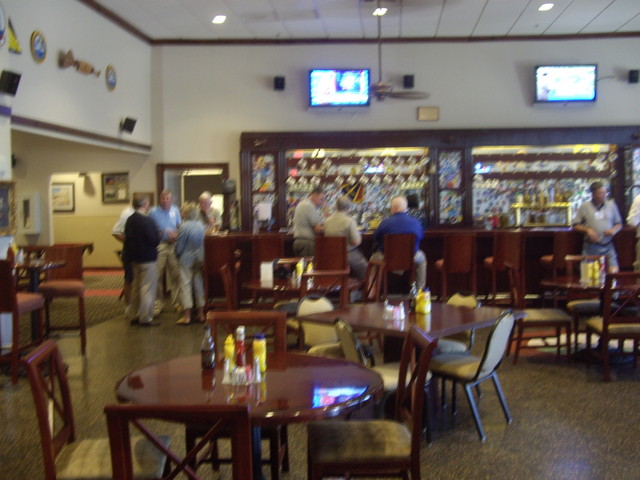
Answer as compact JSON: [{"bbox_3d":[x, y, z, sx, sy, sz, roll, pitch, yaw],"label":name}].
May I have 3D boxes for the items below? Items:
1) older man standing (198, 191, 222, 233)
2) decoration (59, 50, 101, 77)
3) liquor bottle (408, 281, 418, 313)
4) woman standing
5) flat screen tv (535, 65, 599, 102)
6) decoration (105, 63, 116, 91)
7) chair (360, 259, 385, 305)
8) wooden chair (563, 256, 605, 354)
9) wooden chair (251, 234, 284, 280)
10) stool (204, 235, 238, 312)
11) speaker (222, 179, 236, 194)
[{"bbox_3d":[-1.743,0.118,11.322,0.490,1.770,0.360,2,4,40],"label":"older man standing"},{"bbox_3d":[-3.369,-2.497,9.919,0.110,0.270,1.130,0,3,6],"label":"decoration"},{"bbox_3d":[0.706,0.431,5.309,0.062,0.220,0.062,-1,3,0],"label":"liquor bottle"},{"bbox_3d":[-1.718,0.290,9.323,0.440,1.580,0.480,-1,3,5],"label":"woman standing"},{"bbox_3d":[4.307,-2.740,12.300,1.060,0.650,0.100,-1,9,4],"label":"flat screen tv"},{"bbox_3d":[-3.041,-2.358,10.197,0.040,0.390,0.390,-1,3,5],"label":"decoration"},{"bbox_3d":[0.370,0.733,7.101,0.540,0.950,0.460,-2,3,-23],"label":"chair"},{"bbox_3d":[2.754,0.652,7.261,0.450,0.930,0.520,0,3,9],"label":"wooden chair"},{"bbox_3d":[-0.729,0.496,9.754,0.450,1.100,0.500,-1,3,3],"label":"wooden chair"},{"bbox_3d":[-1.393,0.485,10.224,0.440,1.110,0.500,0,3,4],"label":"stool"},{"bbox_3d":[-1.546,-0.914,12.000,0.200,0.220,0.190,-1,3,-10],"label":"speaker"}]

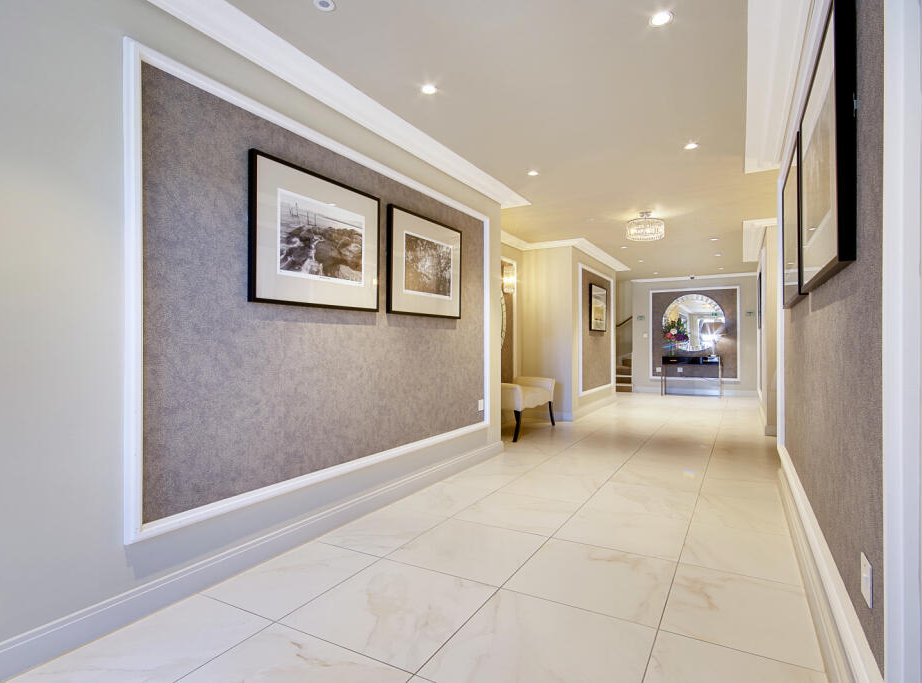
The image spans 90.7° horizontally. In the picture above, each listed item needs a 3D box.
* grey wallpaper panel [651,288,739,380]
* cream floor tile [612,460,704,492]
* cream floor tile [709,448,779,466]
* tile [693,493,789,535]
[{"bbox_3d":[4.507,-0.128,8.807,1.523,1.761,0.020,0,0,29],"label":"grey wallpaper panel"},{"bbox_3d":[1.544,1.053,3.548,0.600,0.010,0.600,1,0,29],"label":"cream floor tile"},{"bbox_3d":[2.703,1.061,4.301,0.570,0.010,0.600,1,0,29],"label":"cream floor tile"},{"bbox_3d":[1.718,1.058,2.811,0.480,0.010,0.600,1,0,29],"label":"tile"}]

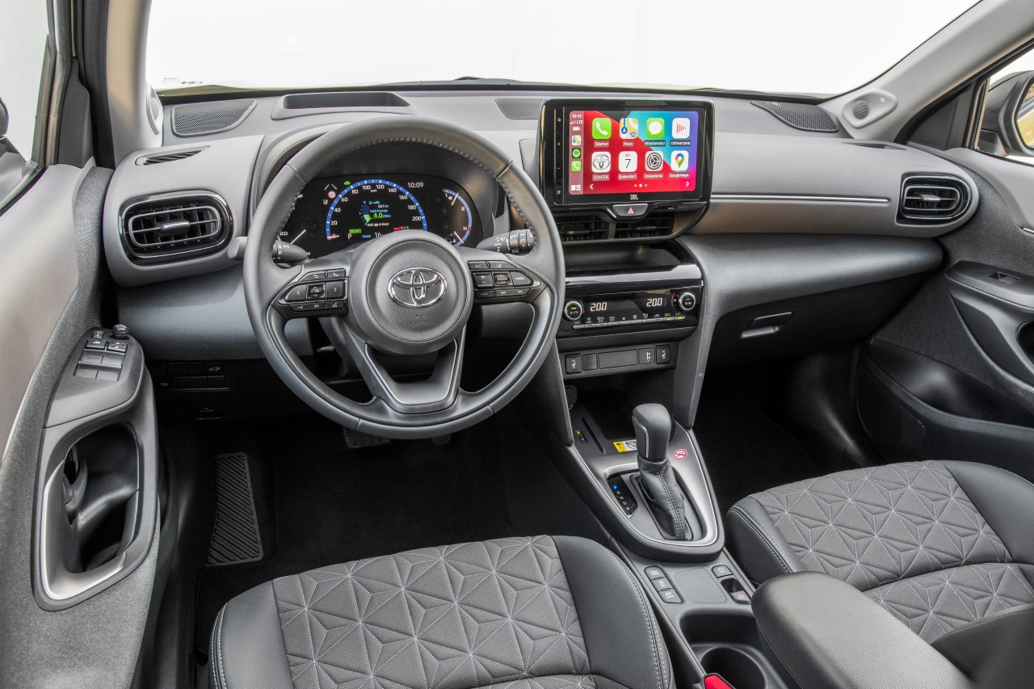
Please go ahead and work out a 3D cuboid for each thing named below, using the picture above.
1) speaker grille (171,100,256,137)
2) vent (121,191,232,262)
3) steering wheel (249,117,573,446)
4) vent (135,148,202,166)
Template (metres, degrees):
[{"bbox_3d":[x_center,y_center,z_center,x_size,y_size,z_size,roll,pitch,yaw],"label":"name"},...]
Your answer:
[{"bbox_3d":[-0.507,-0.381,1.307,0.150,0.020,0.120,-15,45,-27],"label":"speaker grille"},{"bbox_3d":[-0.447,-0.156,1.023,0.133,0.086,0.035,-13,18,-27],"label":"vent"},{"bbox_3d":[-0.120,-0.075,0.889,0.365,0.365,0.090,-5,4,-17],"label":"steering wheel"},{"bbox_3d":[-0.508,-0.276,1.139,0.102,0.020,0.040,-22,48,-33],"label":"vent"}]

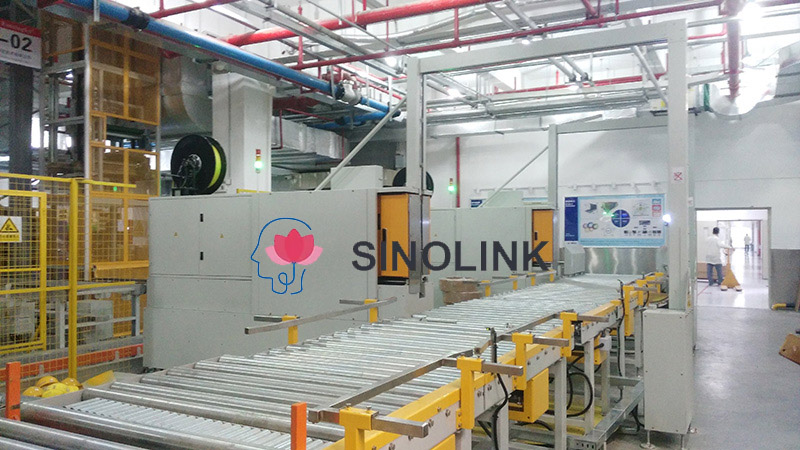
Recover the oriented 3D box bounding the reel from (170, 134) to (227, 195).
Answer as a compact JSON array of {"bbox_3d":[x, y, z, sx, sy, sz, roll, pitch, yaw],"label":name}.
[{"bbox_3d":[-2.267,-0.677,6.700,0.650,0.670,0.250,-1,-1,28],"label":"reel"}]

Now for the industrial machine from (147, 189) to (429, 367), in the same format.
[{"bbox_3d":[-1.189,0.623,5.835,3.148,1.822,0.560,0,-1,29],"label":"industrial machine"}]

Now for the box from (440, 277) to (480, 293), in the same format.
[{"bbox_3d":[0.675,0.687,6.800,0.400,0.150,0.280,-1,-1,28],"label":"box"}]

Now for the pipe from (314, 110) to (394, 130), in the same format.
[{"bbox_3d":[-1.131,-2.405,13.600,2.100,0.160,0.160,-1,-1,29],"label":"pipe"}]

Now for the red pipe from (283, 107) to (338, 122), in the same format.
[{"bbox_3d":[-1.940,-2.429,13.200,0.060,0.060,1.930,-1,-1,28],"label":"red pipe"}]

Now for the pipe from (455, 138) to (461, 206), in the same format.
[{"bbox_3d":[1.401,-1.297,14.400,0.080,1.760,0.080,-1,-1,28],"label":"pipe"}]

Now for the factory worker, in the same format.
[{"bbox_3d":[9.208,0.927,17.200,0.620,1.700,0.480,-1,-2,31],"label":"factory worker"}]

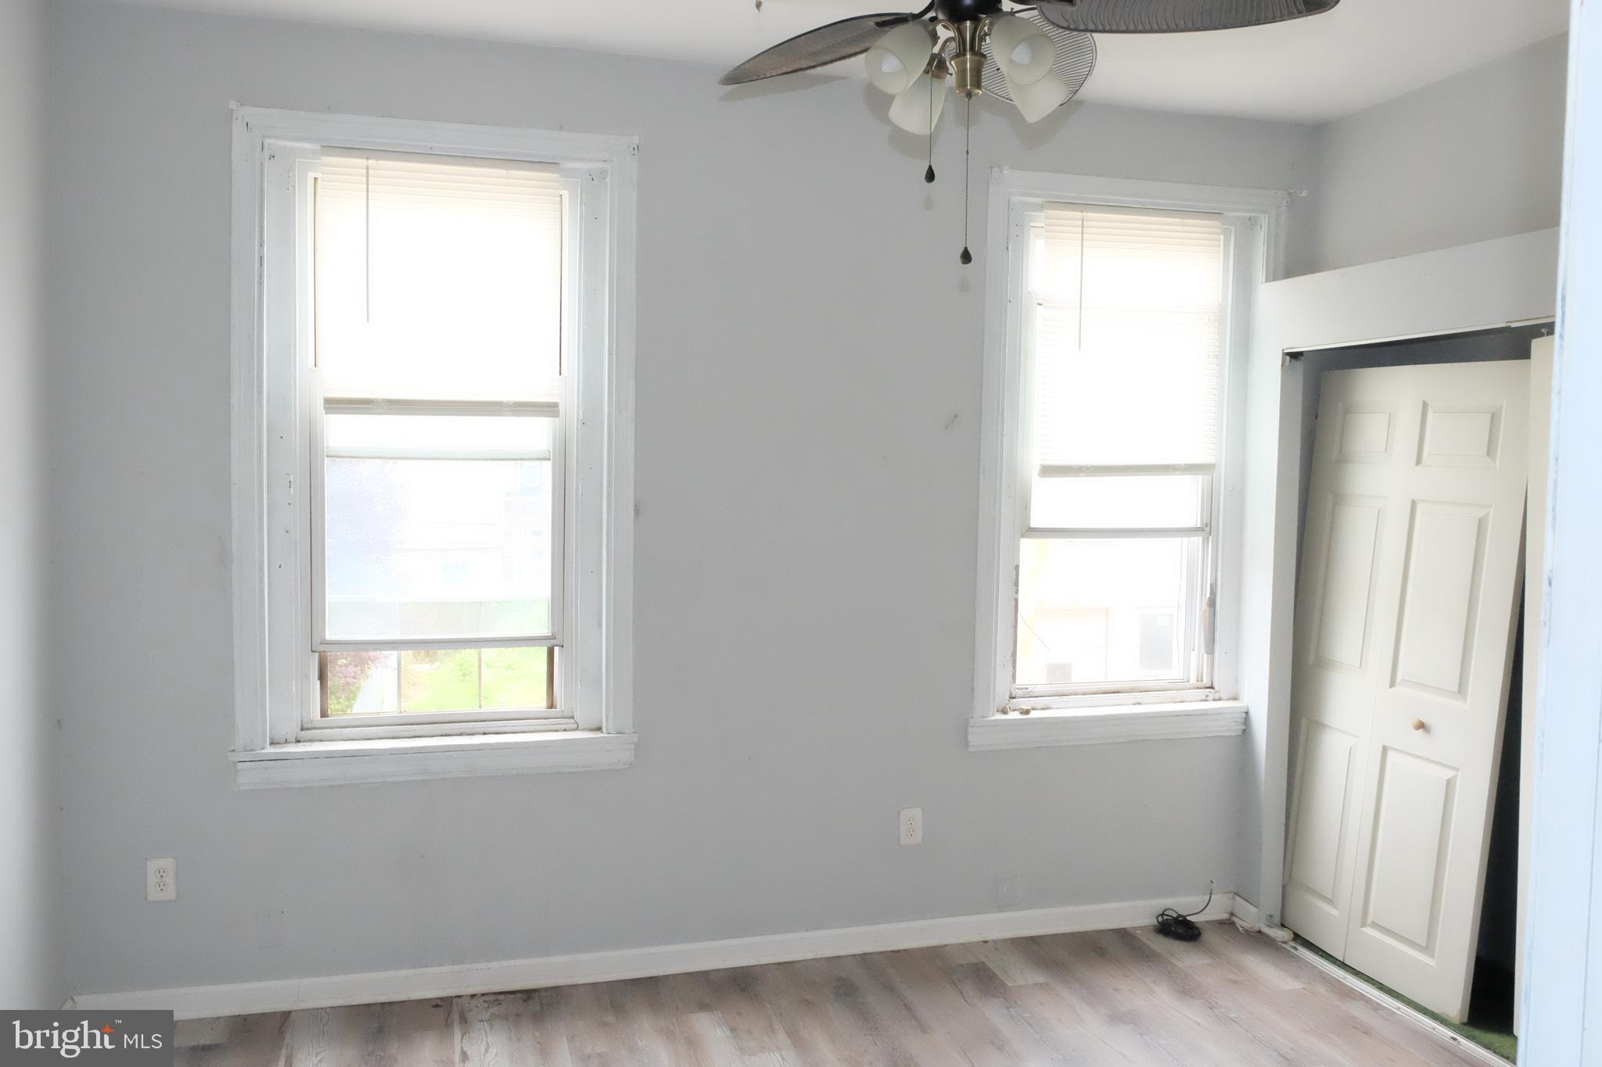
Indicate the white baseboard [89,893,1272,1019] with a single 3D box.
[{"bbox_3d":[-0.242,1.370,3.902,3.798,0.097,0.018,0,4,-15],"label":"white baseboard"}]

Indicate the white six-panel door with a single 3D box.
[{"bbox_3d":[1.927,0.447,3.954,0.061,1.989,0.872,4,4,-19],"label":"white six-panel door"}]

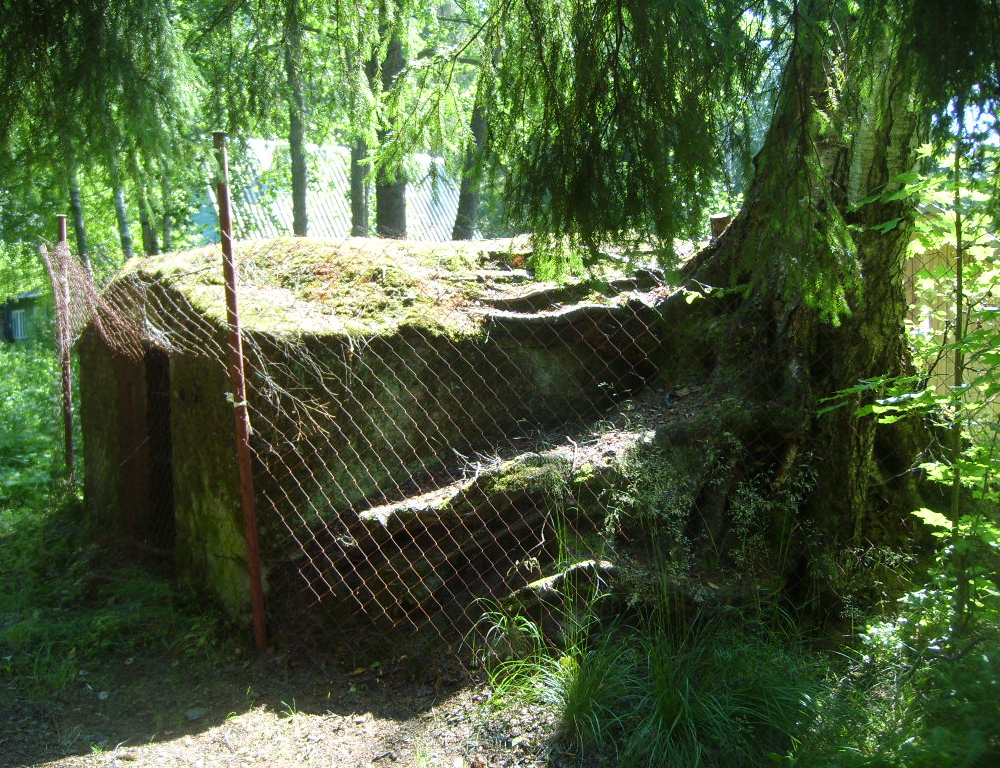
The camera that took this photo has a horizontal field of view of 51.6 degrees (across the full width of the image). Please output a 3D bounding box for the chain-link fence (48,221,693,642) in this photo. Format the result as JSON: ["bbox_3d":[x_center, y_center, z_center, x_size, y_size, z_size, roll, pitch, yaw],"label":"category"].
[{"bbox_3d":[-0.930,0.158,4.196,3.552,1.650,0.581,3,6,32],"label":"chain-link fence"}]

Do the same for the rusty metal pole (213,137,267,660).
[{"bbox_3d":[-0.972,0.043,3.877,0.050,1.942,0.050,-3,4,0],"label":"rusty metal pole"}]

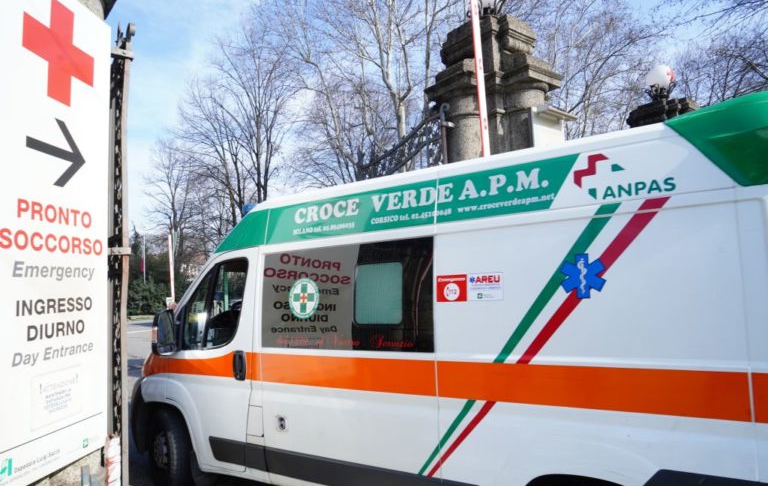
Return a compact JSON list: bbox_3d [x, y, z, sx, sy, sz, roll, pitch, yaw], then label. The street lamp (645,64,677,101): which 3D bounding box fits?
[{"bbox_3d":[5.548,-3.221,10.274,0.540,0.720,0.540,2,-7,-37],"label":"street lamp"}]

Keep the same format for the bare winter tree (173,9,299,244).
[{"bbox_3d":[-7.881,-4.208,27.492,6.800,17.530,6.800,-3,-5,0],"label":"bare winter tree"}]

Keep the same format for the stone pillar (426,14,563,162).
[{"bbox_3d":[1.601,-0.320,6.855,1.600,4.960,1.480,2,-7,-37],"label":"stone pillar"}]

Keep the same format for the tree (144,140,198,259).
[{"bbox_3d":[-16.674,-1.127,40.032,4.900,14.620,4.900,-3,-5,0],"label":"tree"}]

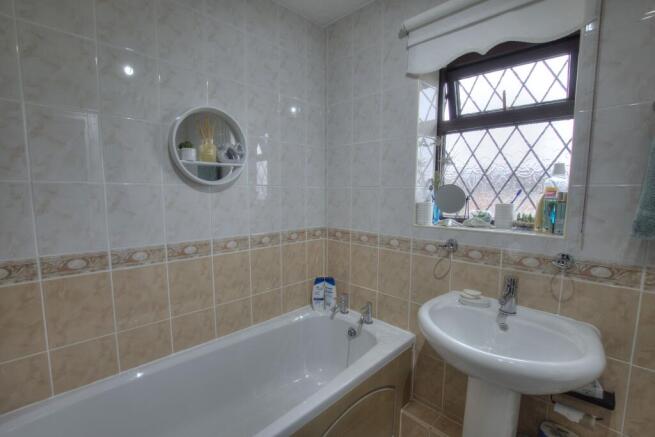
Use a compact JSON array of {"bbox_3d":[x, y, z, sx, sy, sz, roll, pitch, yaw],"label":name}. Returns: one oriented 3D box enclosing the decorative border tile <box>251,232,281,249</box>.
[{"bbox_3d":[-0.356,0.130,1.574,0.198,0.077,0.010,-5,8,-41],"label":"decorative border tile"}]

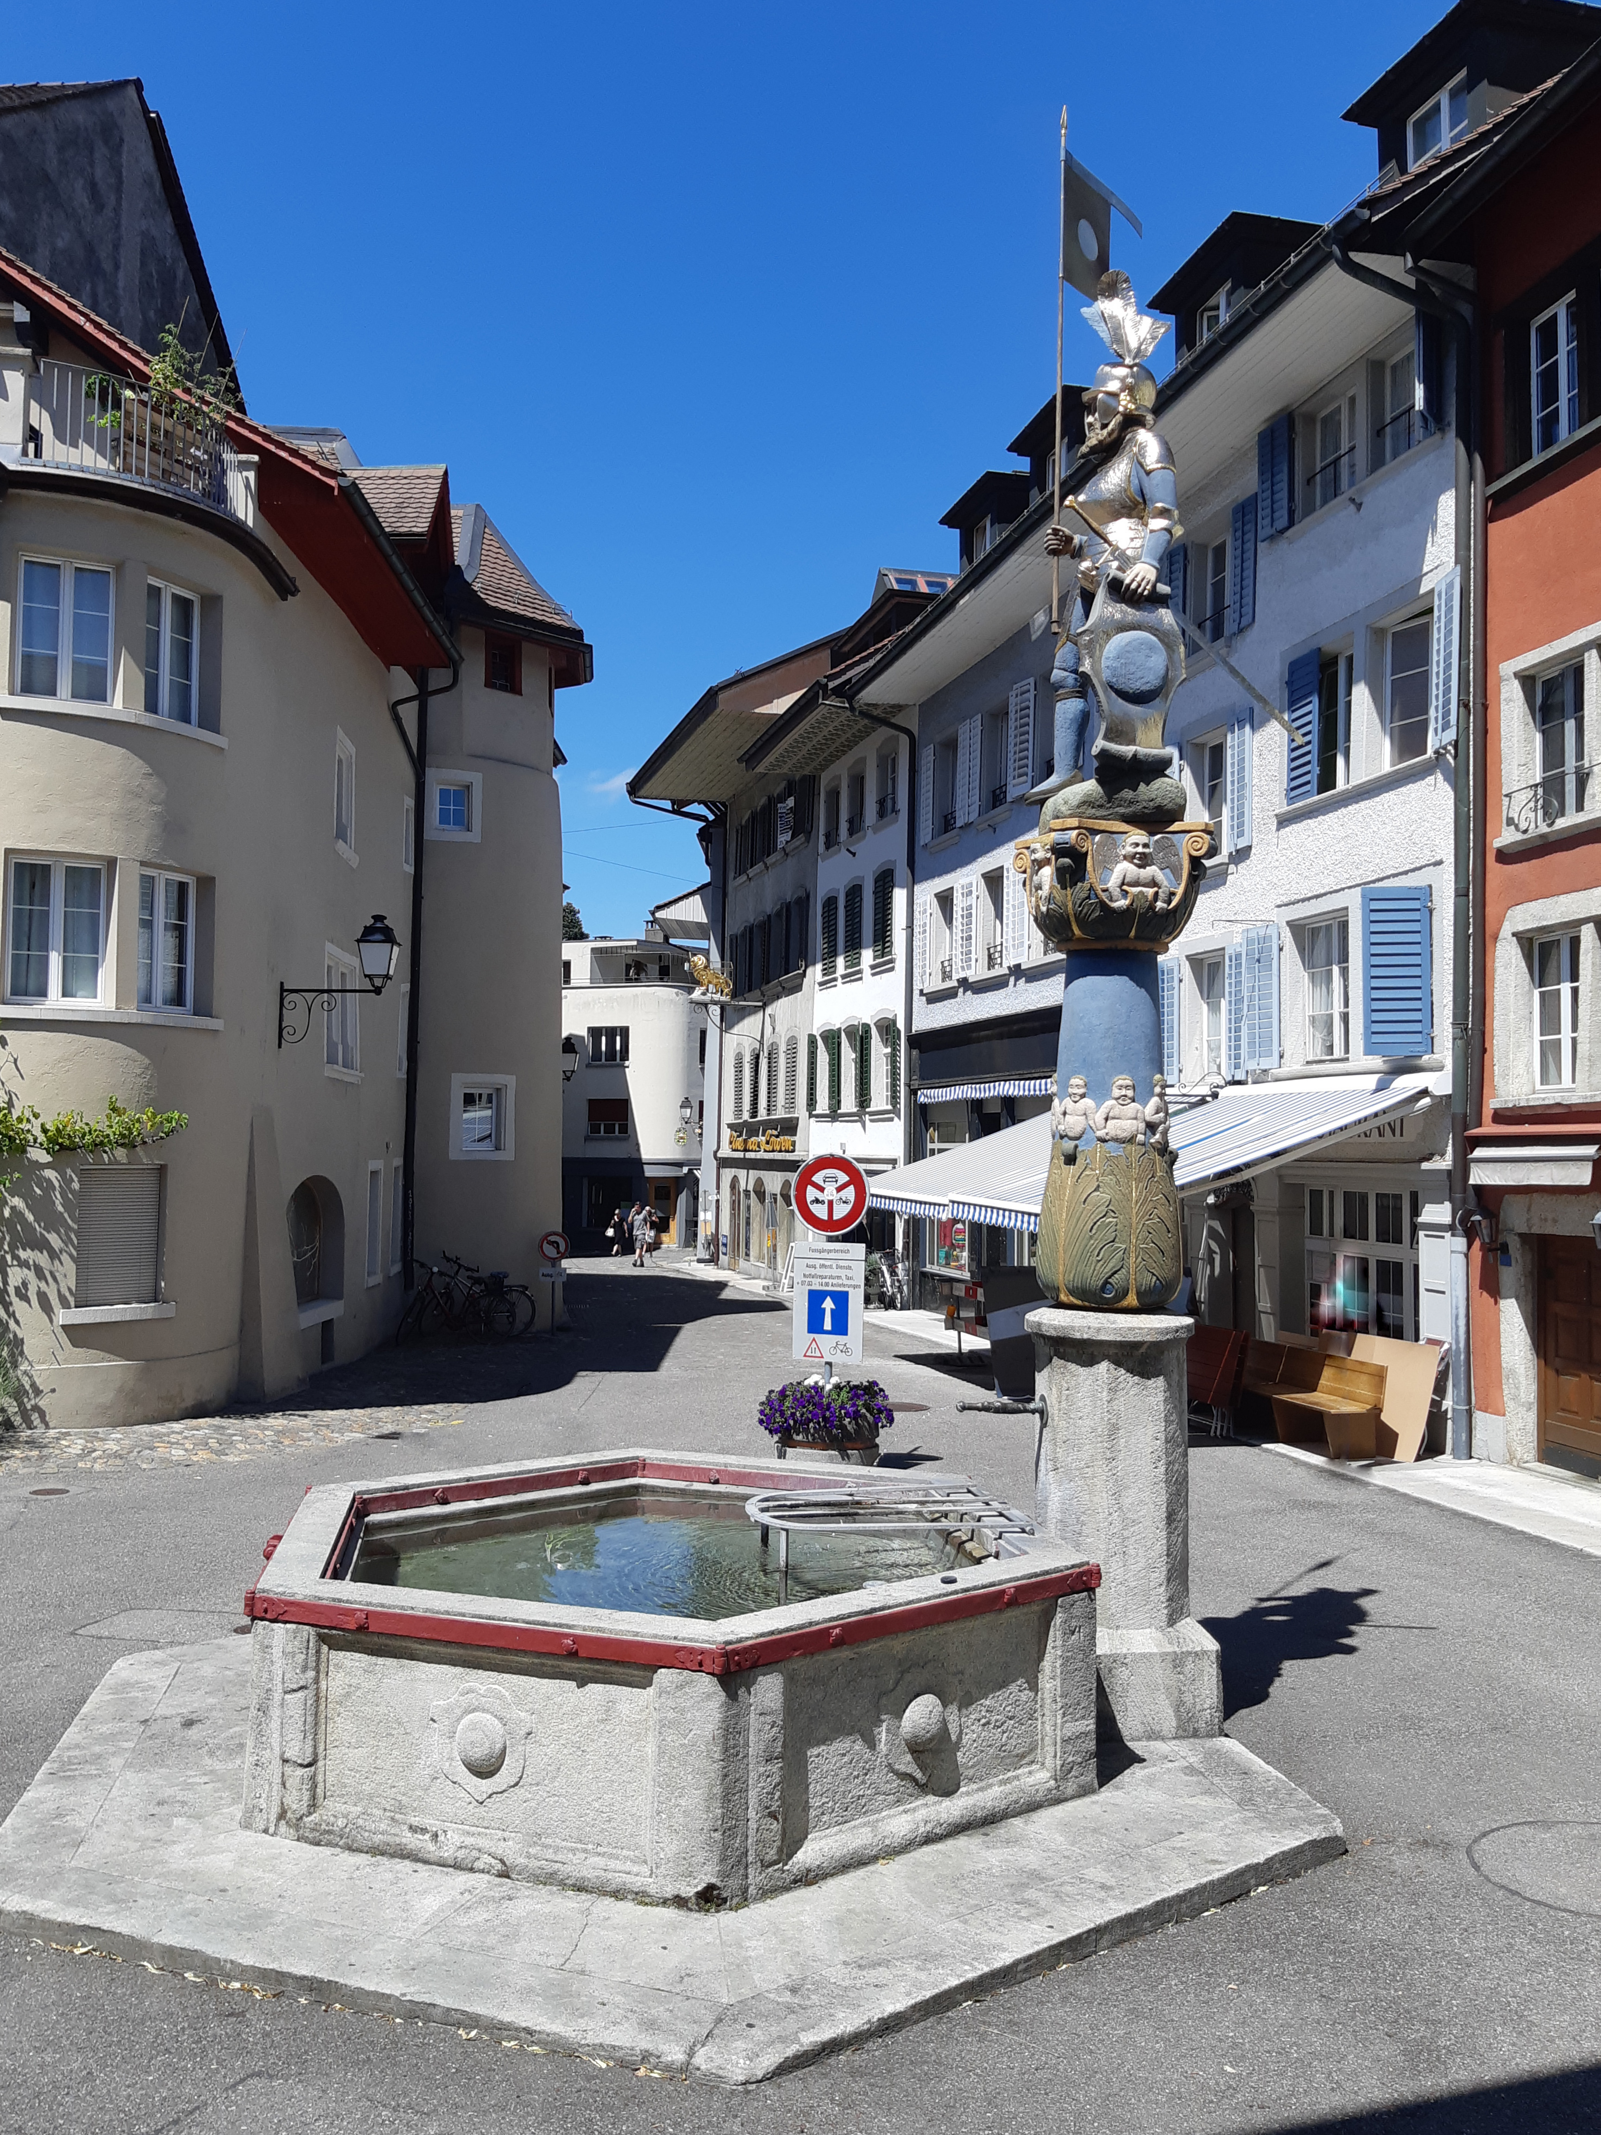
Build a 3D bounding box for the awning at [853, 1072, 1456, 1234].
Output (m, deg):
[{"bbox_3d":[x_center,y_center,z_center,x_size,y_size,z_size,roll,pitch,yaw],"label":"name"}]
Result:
[{"bbox_3d":[3.060,0.844,16.470,3.100,1.450,6.800,2,-3,-15],"label":"awning"}]

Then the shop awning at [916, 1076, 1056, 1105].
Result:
[{"bbox_3d":[2.540,0.365,23.370,0.450,0.270,6.000,2,-3,-15],"label":"shop awning"}]

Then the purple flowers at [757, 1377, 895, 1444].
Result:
[{"bbox_3d":[0.189,2.500,11.720,1.000,0.430,0.900,0,-3,18],"label":"purple flowers"}]

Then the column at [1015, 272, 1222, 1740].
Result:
[{"bbox_3d":[1.308,-0.392,6.590,0.860,5.900,0.860,2,-3,-13],"label":"column"}]

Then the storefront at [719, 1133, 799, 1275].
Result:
[{"bbox_3d":[-0.950,3.120,36.300,0.700,3.400,8.200,2,-3,-15],"label":"storefront"}]

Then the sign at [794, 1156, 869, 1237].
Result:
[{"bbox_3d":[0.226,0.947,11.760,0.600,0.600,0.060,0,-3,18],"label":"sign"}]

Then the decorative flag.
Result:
[{"bbox_3d":[1.360,-3.670,7.150,0.040,0.560,0.680,-1,-4,41],"label":"decorative flag"}]

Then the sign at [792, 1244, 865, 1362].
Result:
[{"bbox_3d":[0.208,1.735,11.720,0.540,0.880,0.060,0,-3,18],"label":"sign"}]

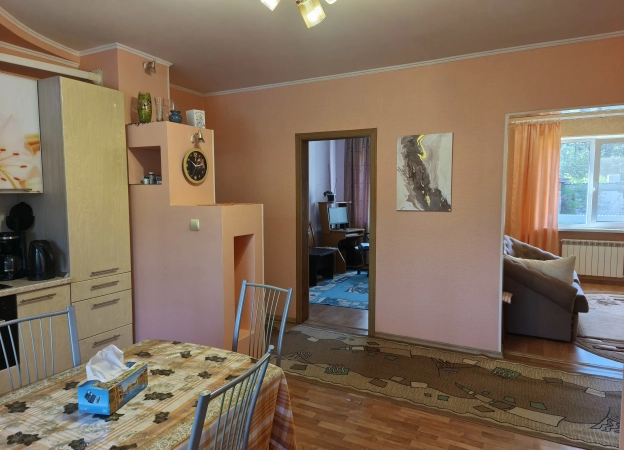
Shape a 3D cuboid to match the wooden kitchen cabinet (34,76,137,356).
[{"bbox_3d":[-1.820,0.096,3.218,0.590,2.227,0.486,3,6,29],"label":"wooden kitchen cabinet"}]

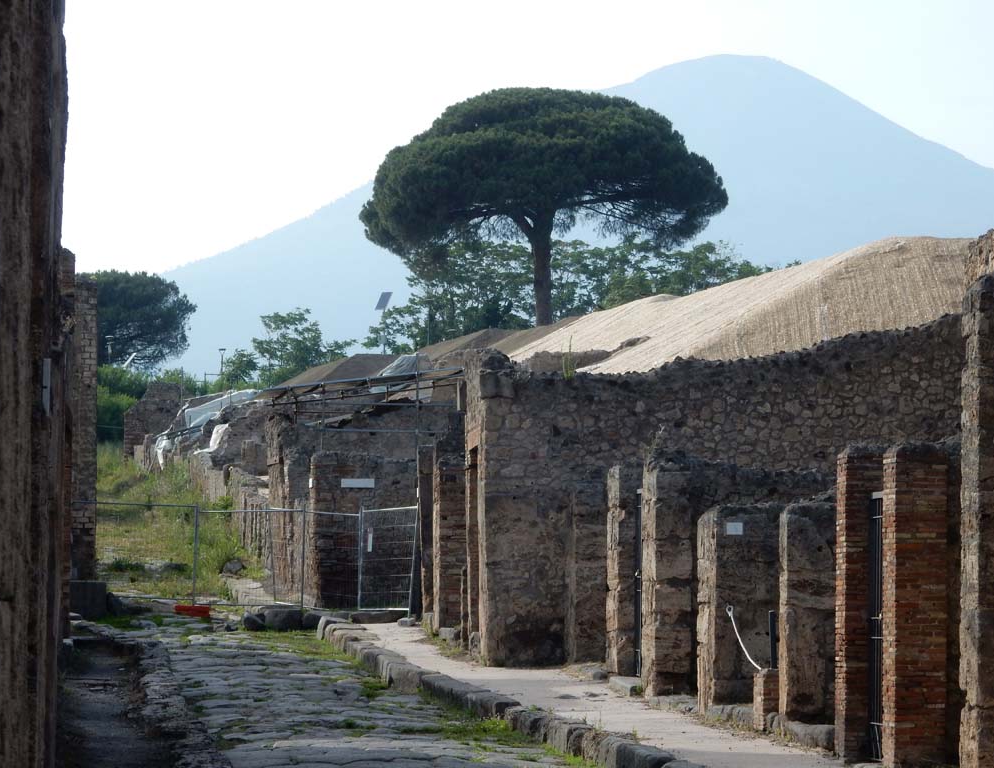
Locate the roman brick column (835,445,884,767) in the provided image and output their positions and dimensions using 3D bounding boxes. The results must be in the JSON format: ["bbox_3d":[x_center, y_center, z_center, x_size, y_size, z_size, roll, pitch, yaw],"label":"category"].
[{"bbox_3d":[3.207,1.915,35.860,0.430,2.667,0.480,1,-3,-6],"label":"roman brick column"}]

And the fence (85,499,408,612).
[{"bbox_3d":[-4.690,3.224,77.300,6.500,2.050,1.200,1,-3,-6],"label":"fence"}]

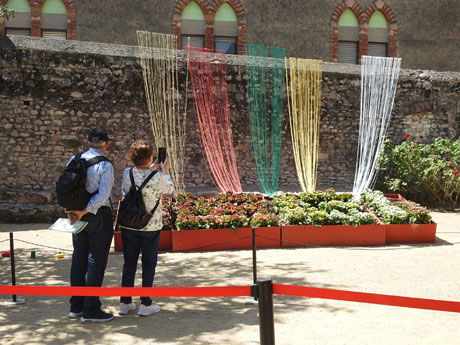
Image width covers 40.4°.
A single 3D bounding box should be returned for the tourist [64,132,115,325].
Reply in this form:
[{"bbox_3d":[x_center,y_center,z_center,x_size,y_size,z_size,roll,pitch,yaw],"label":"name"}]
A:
[{"bbox_3d":[-1.260,0.455,5.630,0.480,1.720,0.420,2,3,42],"label":"tourist"}]

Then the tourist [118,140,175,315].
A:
[{"bbox_3d":[-0.770,0.510,5.820,0.460,1.600,0.500,1,3,27],"label":"tourist"}]

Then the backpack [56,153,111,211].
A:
[{"bbox_3d":[-1.335,0.079,5.450,0.320,0.500,0.280,2,3,42],"label":"backpack"}]

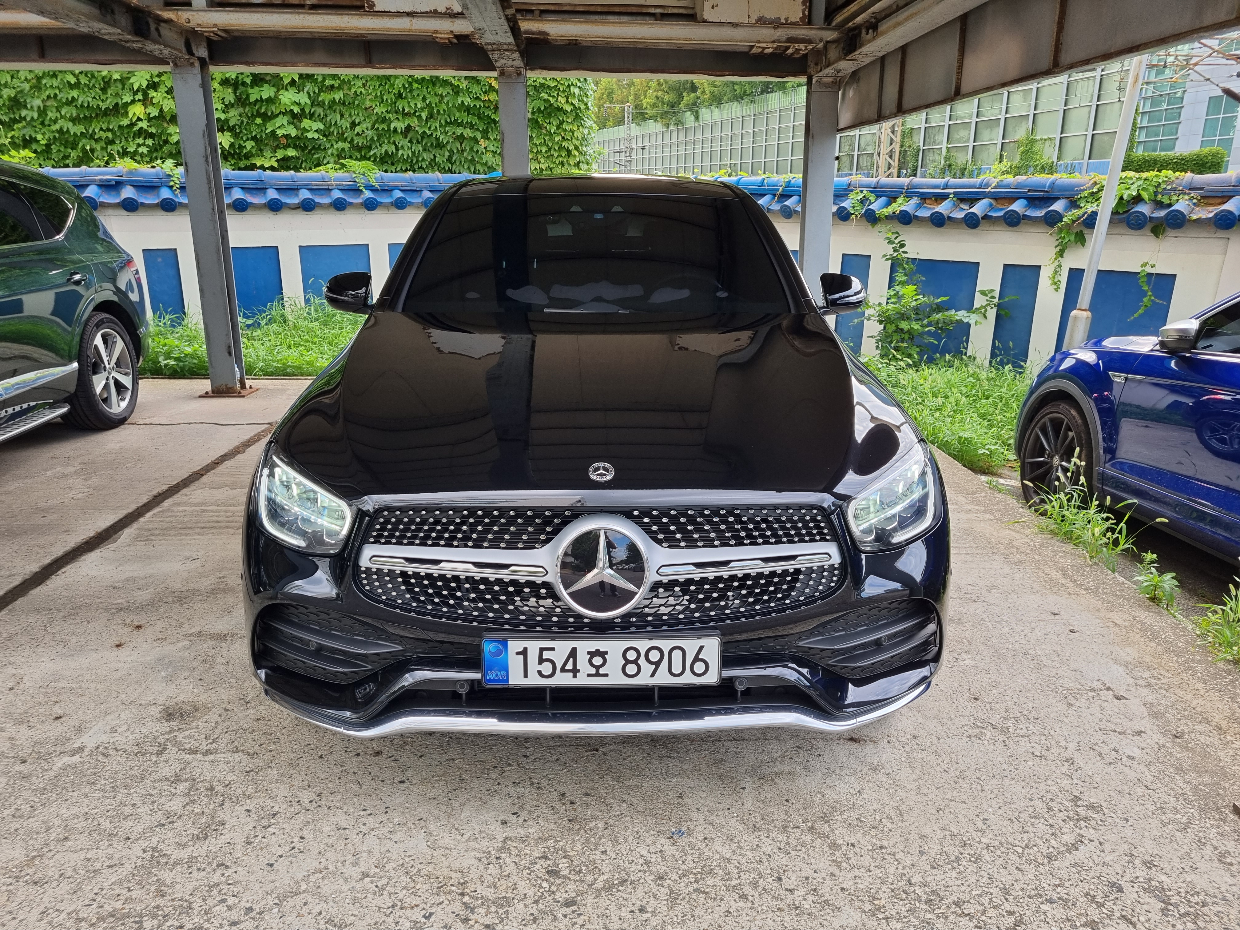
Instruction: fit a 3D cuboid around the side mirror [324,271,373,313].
[{"bbox_3d":[-1.031,-0.662,3.551,0.205,0.165,0.160,0,16,-1],"label":"side mirror"}]

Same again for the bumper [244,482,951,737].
[{"bbox_3d":[-0.047,0.343,2.237,1.840,0.470,0.510,0,16,-1],"label":"bumper"}]

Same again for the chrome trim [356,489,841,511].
[{"bbox_3d":[-0.042,0.078,2.039,1.090,0.075,0.120,0,16,-1],"label":"chrome trim"}]

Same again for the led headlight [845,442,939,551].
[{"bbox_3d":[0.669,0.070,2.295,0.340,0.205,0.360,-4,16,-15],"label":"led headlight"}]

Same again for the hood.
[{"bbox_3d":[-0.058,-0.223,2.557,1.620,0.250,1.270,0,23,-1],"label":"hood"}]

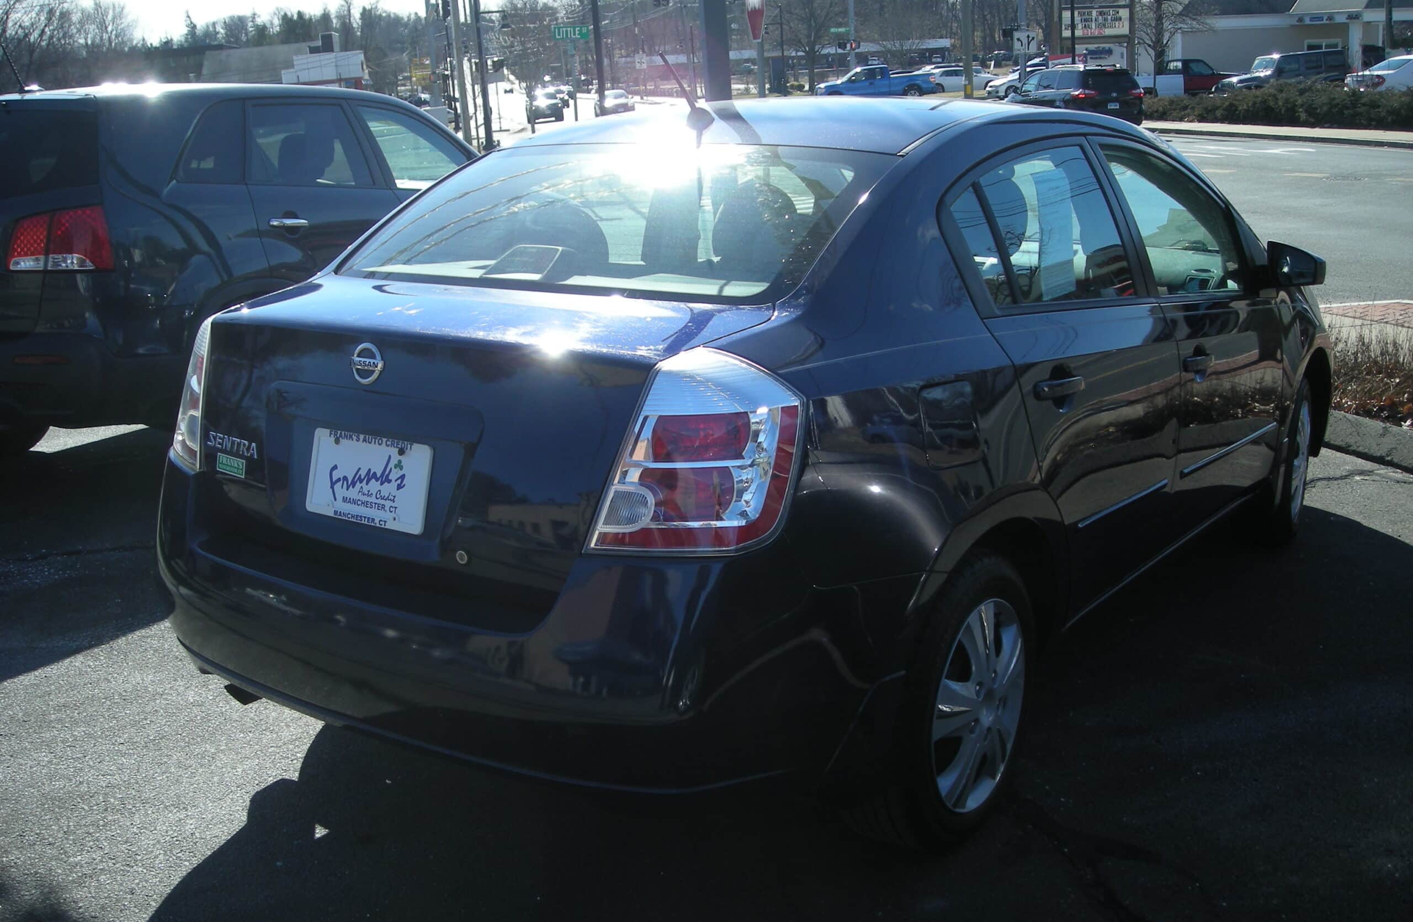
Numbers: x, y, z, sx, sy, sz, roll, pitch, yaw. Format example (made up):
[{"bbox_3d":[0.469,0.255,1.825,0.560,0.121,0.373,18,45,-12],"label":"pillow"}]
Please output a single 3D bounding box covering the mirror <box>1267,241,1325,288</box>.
[{"bbox_3d":[1.700,-0.568,4.123,0.180,0.137,0.115,8,15,34],"label":"mirror"}]

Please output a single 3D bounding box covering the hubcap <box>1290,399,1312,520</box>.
[{"bbox_3d":[2.082,-0.003,5.049,0.060,0.435,0.435,6,14,29],"label":"hubcap"}]

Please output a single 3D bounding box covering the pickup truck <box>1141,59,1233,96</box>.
[{"bbox_3d":[17.200,-13.850,52.500,5.300,1.780,1.950,-5,14,-10],"label":"pickup truck"}]

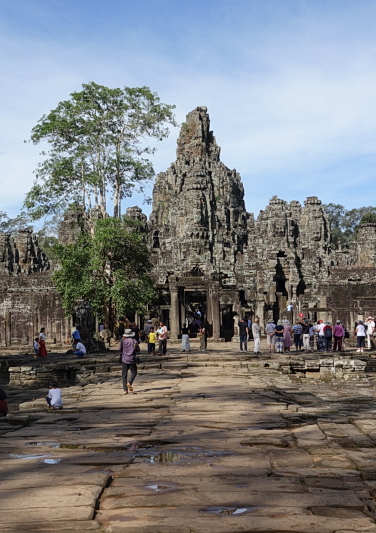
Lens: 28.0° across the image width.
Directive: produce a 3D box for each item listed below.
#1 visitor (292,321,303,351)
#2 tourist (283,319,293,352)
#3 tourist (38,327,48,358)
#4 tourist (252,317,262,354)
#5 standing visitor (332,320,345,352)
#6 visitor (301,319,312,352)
[{"bbox_3d":[5.469,3.468,37.800,0.520,1.607,0.330,0,-5,6],"label":"visitor"},{"bbox_3d":[4.999,3.493,37.800,0.460,1.617,0.330,0,-5,3],"label":"tourist"},{"bbox_3d":[-7.049,3.737,36.800,0.380,1.466,0.420,1,-5,-9],"label":"tourist"},{"bbox_3d":[3.377,3.372,36.600,0.400,1.714,0.500,3,-5,-30],"label":"tourist"},{"bbox_3d":[7.551,3.485,37.800,0.490,1.602,0.330,0,-5,3],"label":"standing visitor"},{"bbox_3d":[5.878,3.444,37.600,0.560,1.709,0.420,0,-5,-3],"label":"visitor"}]

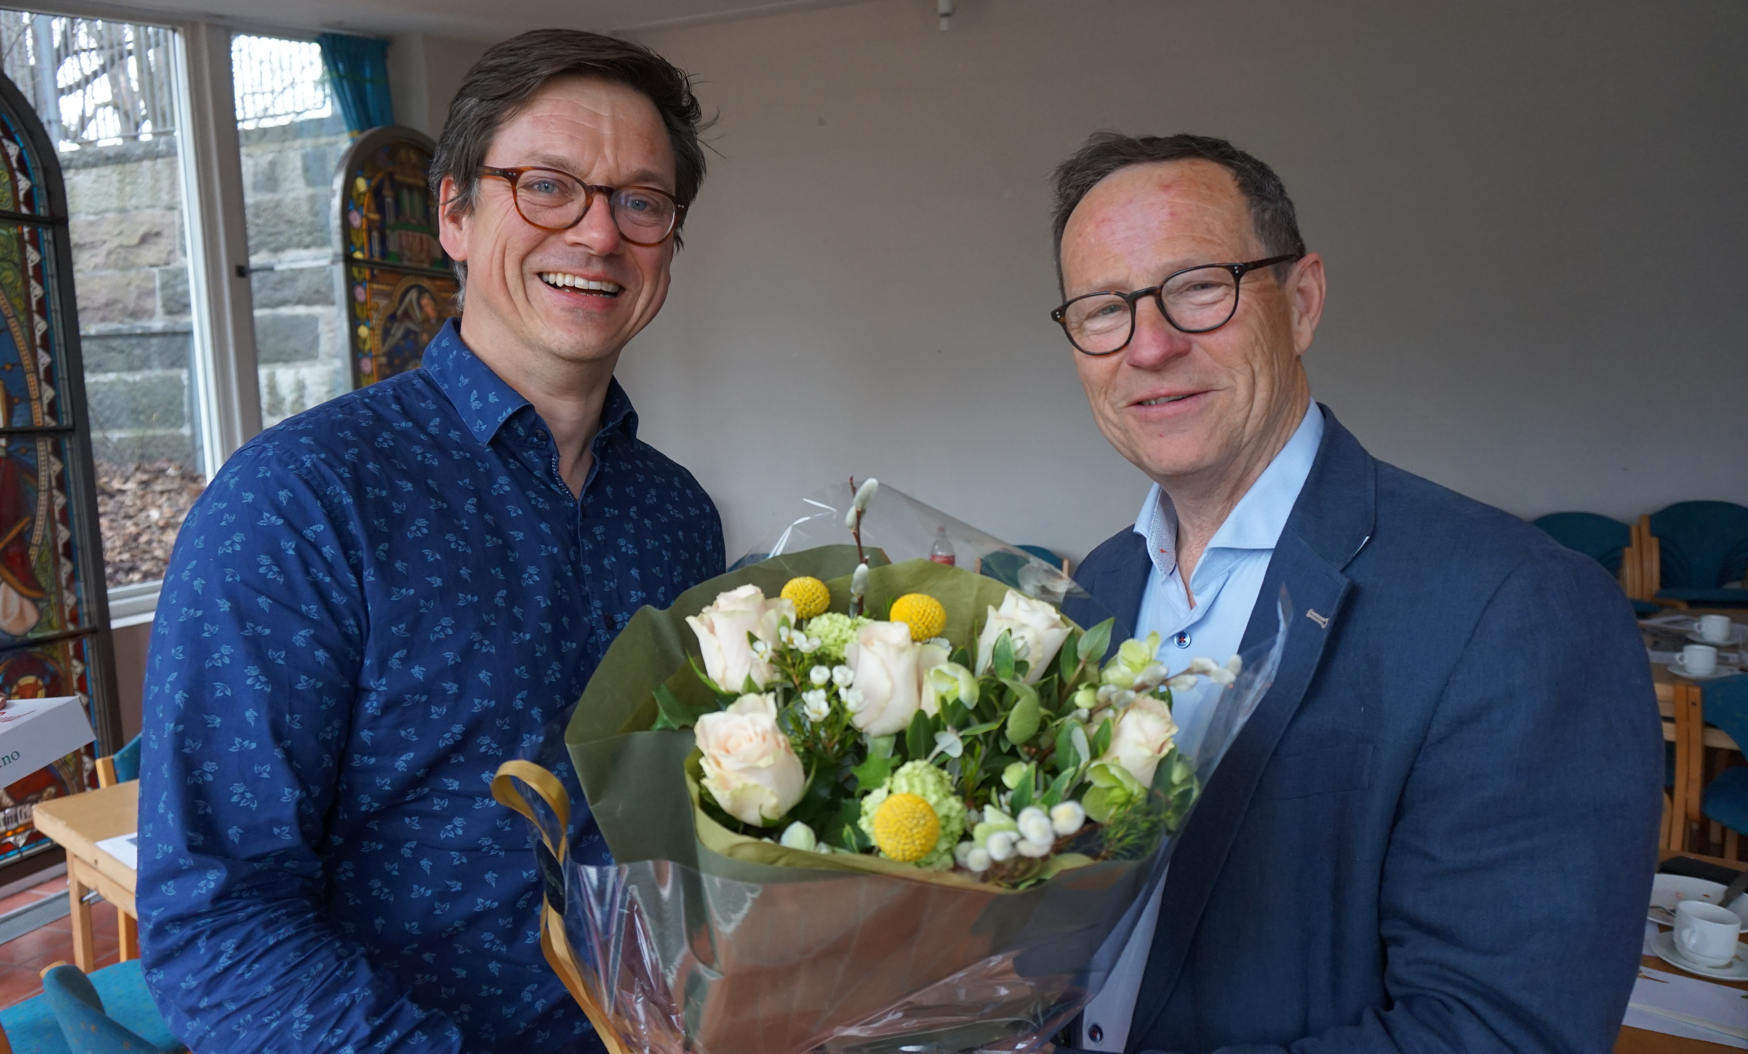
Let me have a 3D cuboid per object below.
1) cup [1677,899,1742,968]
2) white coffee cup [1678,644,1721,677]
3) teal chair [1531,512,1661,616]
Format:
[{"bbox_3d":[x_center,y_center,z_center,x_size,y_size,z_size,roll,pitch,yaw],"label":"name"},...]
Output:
[{"bbox_3d":[1.190,0.589,1.670,0.096,0.069,0.073,-5,11,-35],"label":"cup"},{"bbox_3d":[2.215,0.361,3.144,0.096,0.069,0.073,3,9,15],"label":"white coffee cup"},{"bbox_3d":[2.591,0.394,4.282,0.460,0.850,0.520,4,9,22],"label":"teal chair"}]

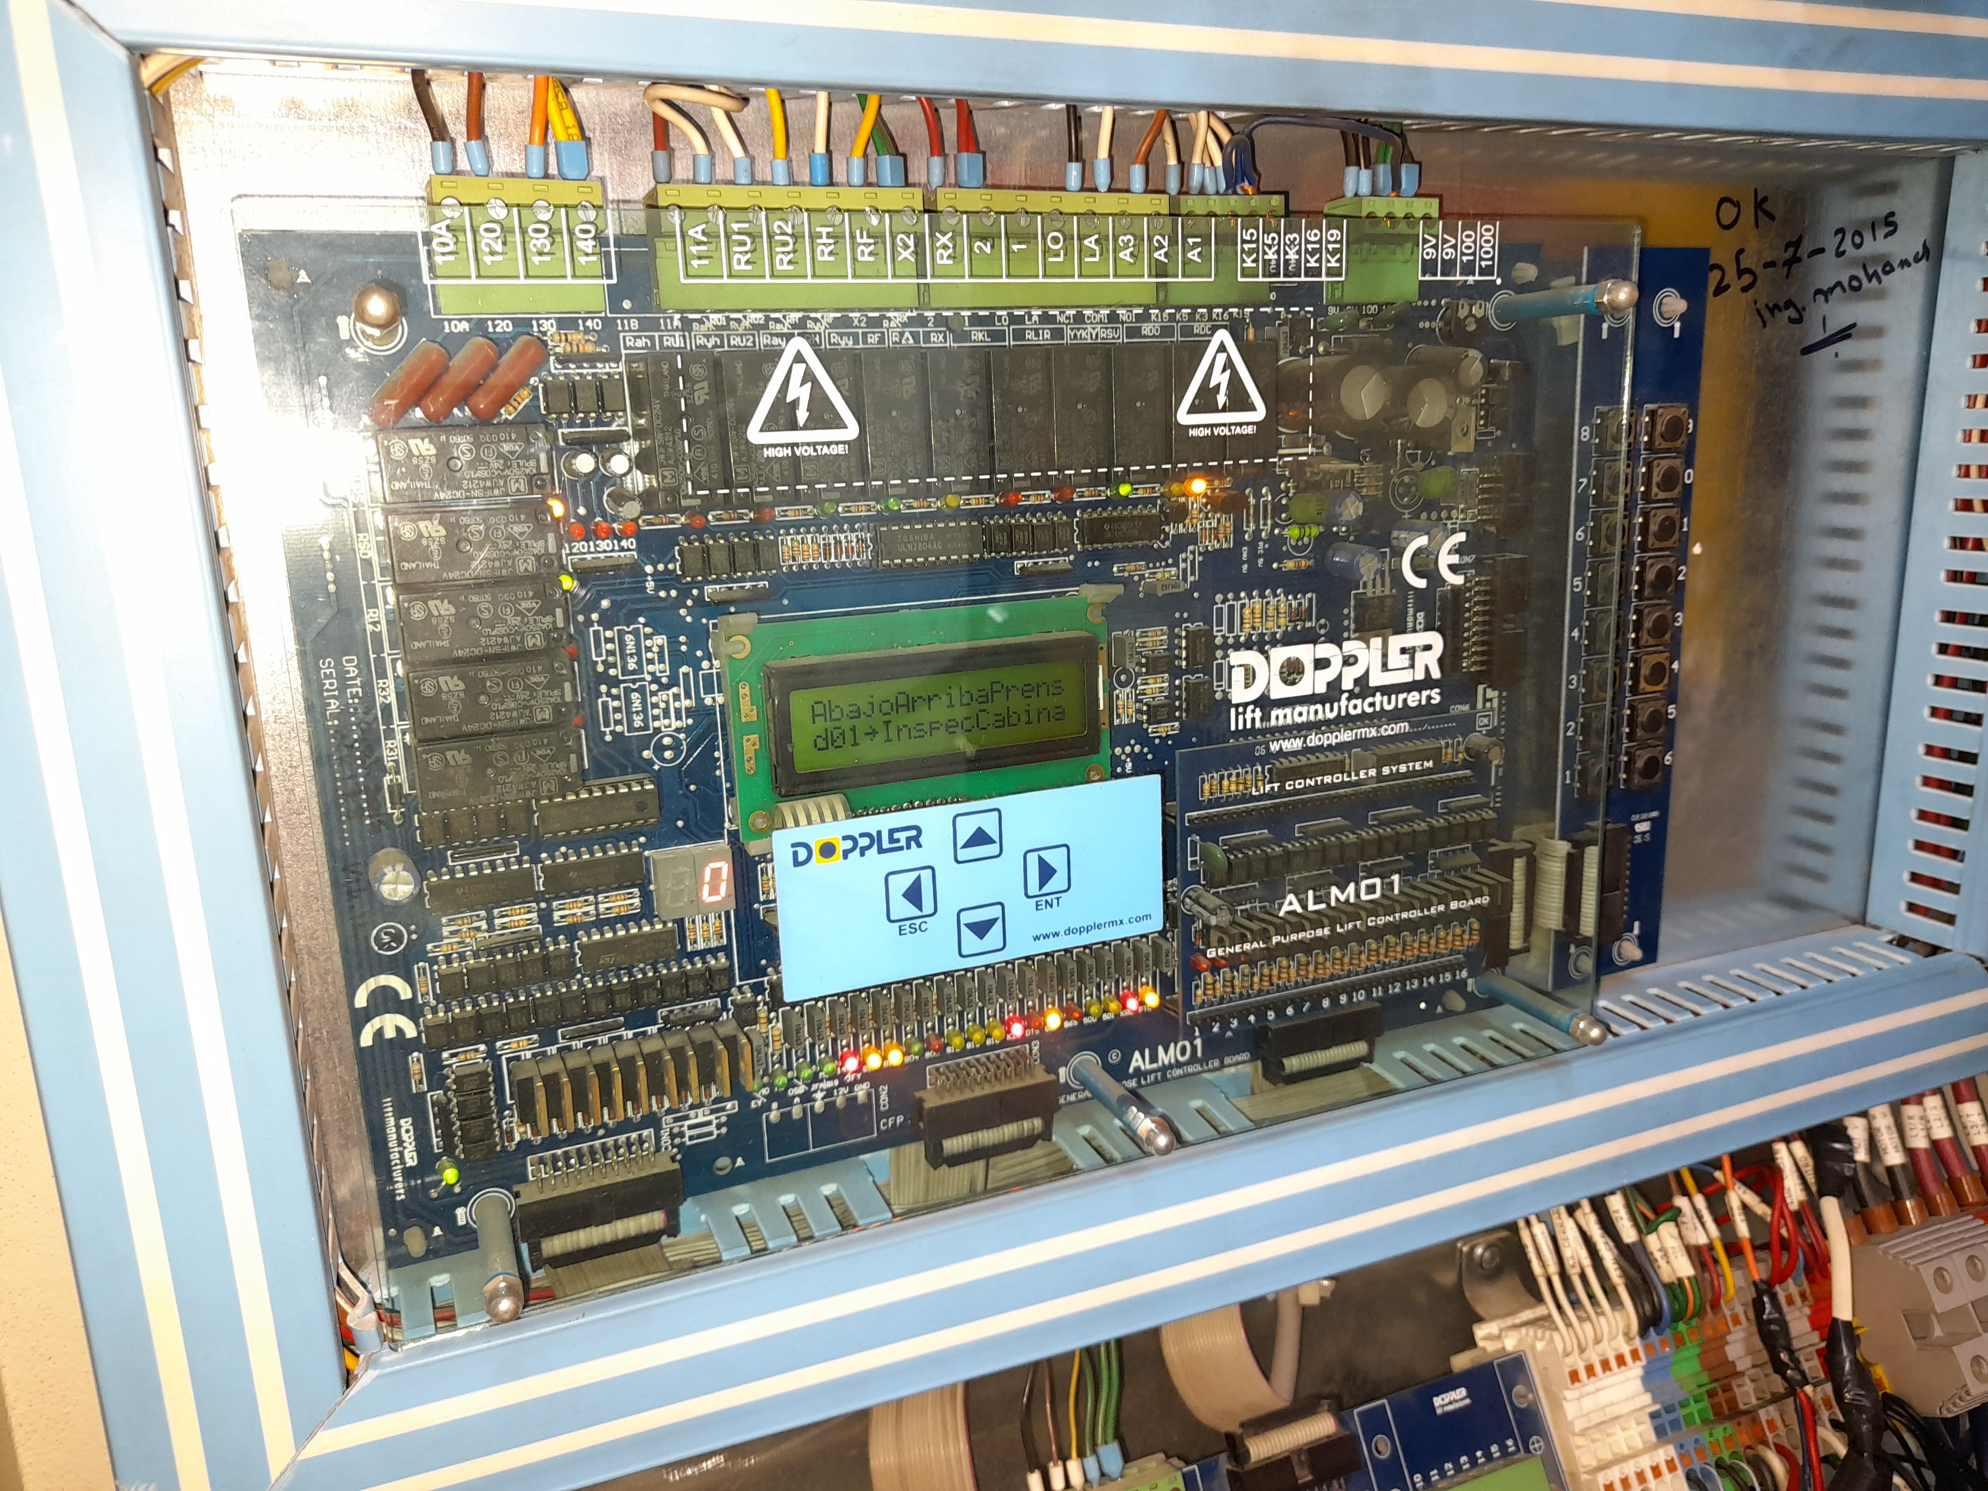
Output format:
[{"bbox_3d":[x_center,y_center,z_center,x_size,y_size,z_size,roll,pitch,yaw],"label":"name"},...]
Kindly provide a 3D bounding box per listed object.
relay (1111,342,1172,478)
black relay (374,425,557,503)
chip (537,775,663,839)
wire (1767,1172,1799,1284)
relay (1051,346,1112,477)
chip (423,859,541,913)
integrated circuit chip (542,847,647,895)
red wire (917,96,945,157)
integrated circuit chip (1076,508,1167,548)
[{"bbox_3d":[0.027,-0.071,0.310,0.013,0.029,0.020,-7,12,-22],"label":"relay"},{"bbox_3d":[-0.098,-0.052,0.266,0.029,0.013,0.020,-7,13,-21],"label":"black relay"},{"bbox_3d":[-0.081,0.013,0.294,0.023,0.008,0.004,-7,13,-21],"label":"chip"},{"bbox_3d":[0.219,0.134,0.398,0.007,0.032,0.006,-7,13,-21],"label":"wire"},{"bbox_3d":[0.014,-0.070,0.309,0.013,0.029,0.020,-7,13,-21],"label":"relay"},{"bbox_3d":[-0.103,0.029,0.288,0.020,0.008,0.004,-7,13,-21],"label":"chip"},{"bbox_3d":[-0.082,0.026,0.296,0.020,0.008,0.004,-7,13,-21],"label":"integrated circuit chip"},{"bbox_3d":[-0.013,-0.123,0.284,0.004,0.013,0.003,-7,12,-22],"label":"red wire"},{"bbox_3d":[0.028,-0.049,0.323,0.020,0.008,0.005,-7,12,-22],"label":"integrated circuit chip"}]

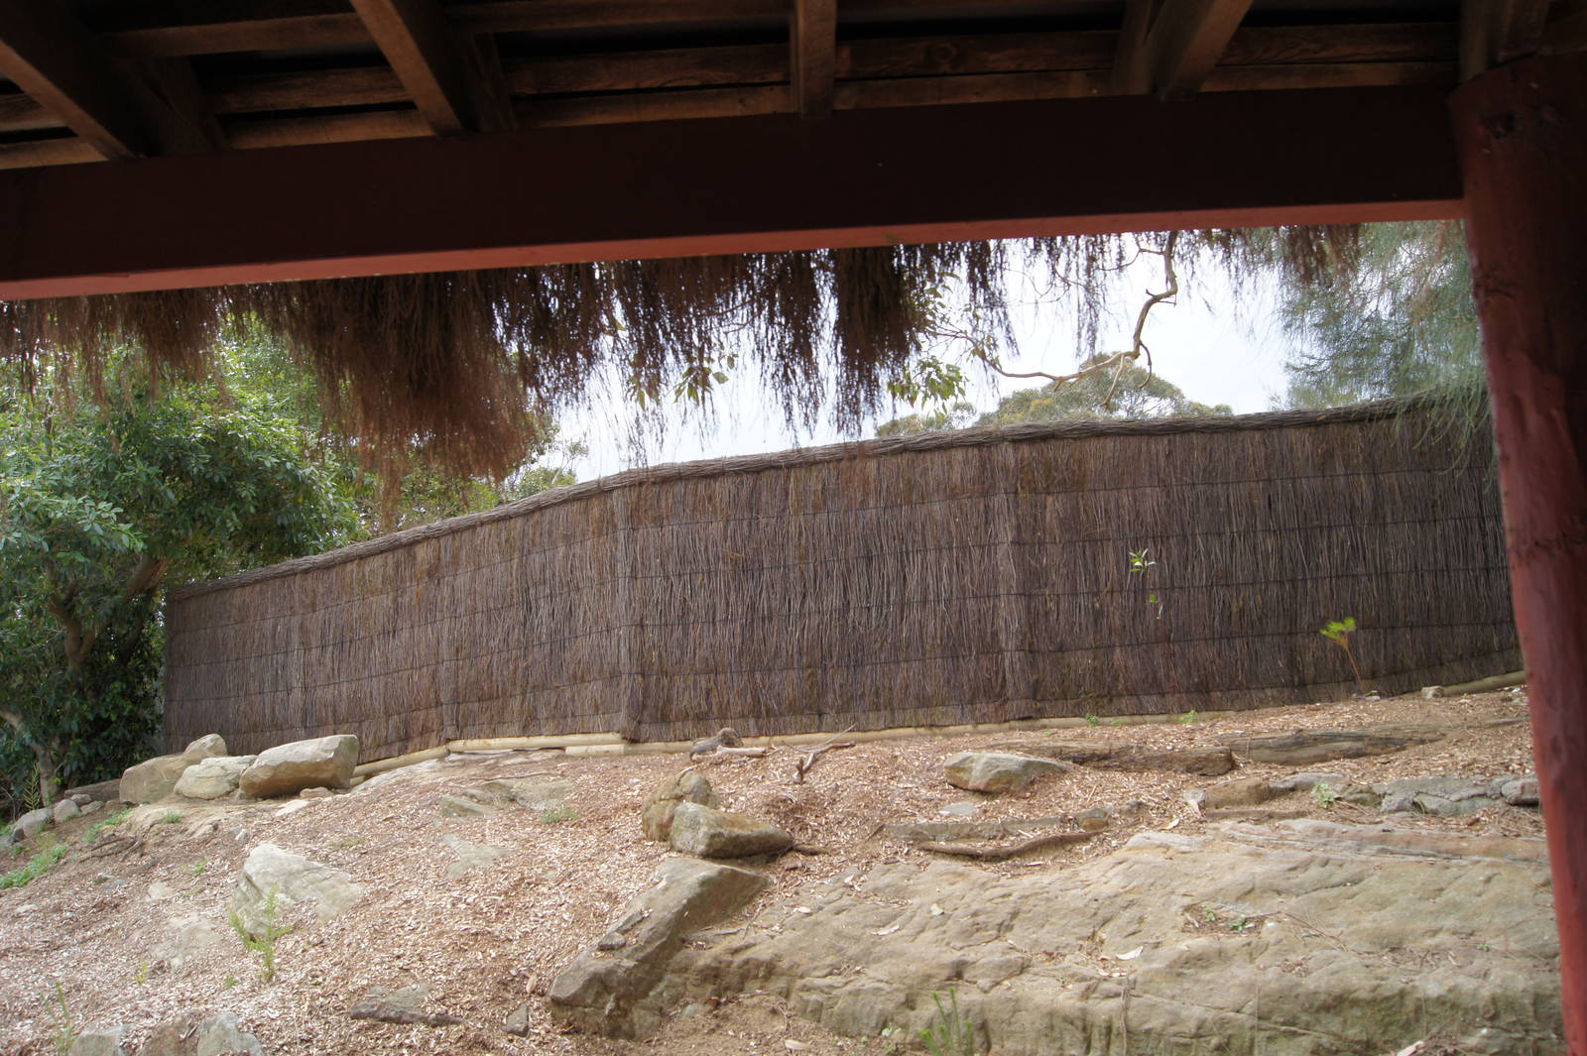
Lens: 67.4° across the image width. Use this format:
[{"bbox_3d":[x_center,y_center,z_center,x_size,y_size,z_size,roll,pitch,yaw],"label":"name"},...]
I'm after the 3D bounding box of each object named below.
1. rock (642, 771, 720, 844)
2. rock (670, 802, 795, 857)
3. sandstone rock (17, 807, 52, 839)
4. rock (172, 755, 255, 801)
[{"bbox_3d":[-0.615,1.489,6.400,0.393,0.356,0.400,2,-8,-15],"label":"rock"},{"bbox_3d":[-0.327,1.556,6.150,0.608,0.235,0.360,2,-8,-20],"label":"rock"},{"bbox_3d":[-7.021,2.725,11.000,0.272,0.258,0.270,4,-9,-32],"label":"sandstone rock"},{"bbox_3d":[-5.145,2.218,10.600,0.673,0.360,0.500,3,-8,-25],"label":"rock"}]

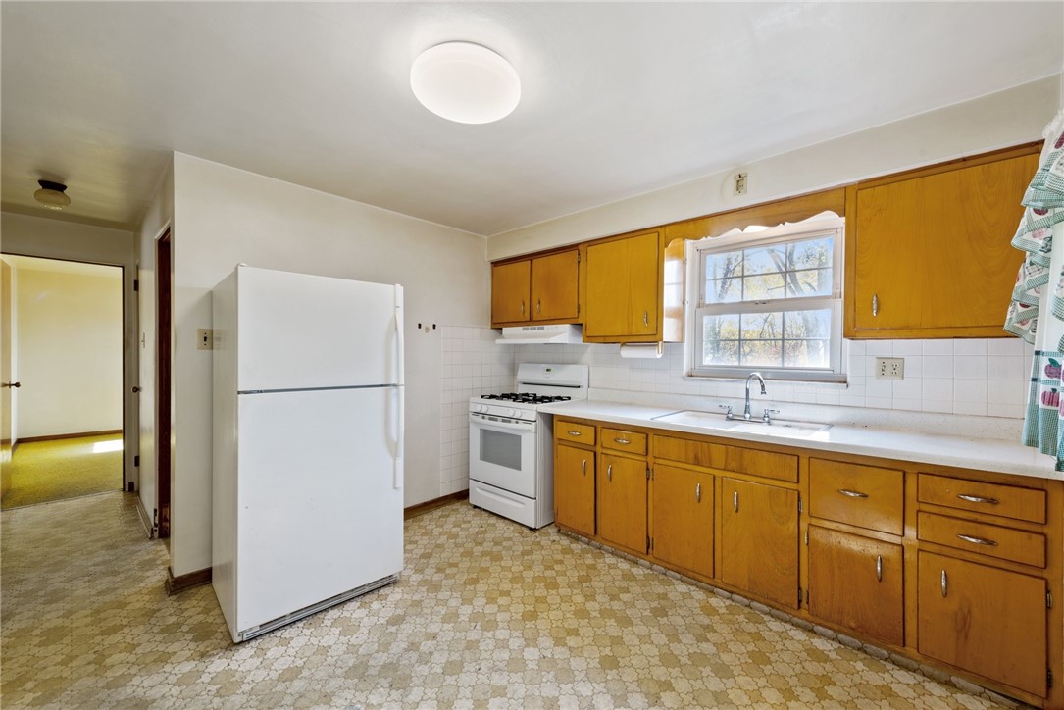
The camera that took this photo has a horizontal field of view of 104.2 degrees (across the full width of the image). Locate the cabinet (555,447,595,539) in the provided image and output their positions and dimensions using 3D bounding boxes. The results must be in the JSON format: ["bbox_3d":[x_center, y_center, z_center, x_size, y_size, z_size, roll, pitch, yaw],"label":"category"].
[{"bbox_3d":[0.507,0.933,3.075,0.350,0.595,0.619,0,0,43],"label":"cabinet"}]

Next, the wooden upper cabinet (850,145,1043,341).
[{"bbox_3d":[1.909,-0.453,1.960,0.645,0.751,0.337,0,0,43],"label":"wooden upper cabinet"}]

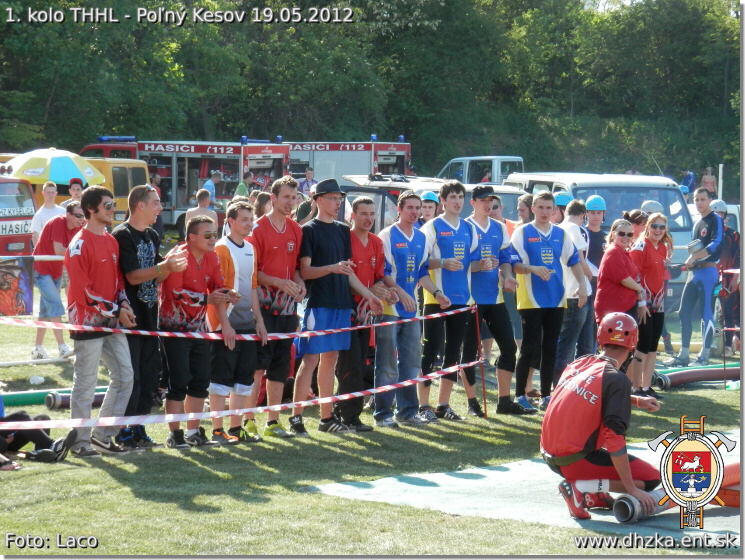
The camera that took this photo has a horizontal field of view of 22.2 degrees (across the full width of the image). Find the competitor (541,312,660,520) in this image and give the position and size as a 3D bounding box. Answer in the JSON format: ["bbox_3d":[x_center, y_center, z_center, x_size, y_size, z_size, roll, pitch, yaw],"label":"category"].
[{"bbox_3d":[1.274,0.747,10.590,0.720,1.090,0.600,-3,4,-42],"label":"competitor"}]

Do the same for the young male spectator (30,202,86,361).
[{"bbox_3d":[-3.193,0.010,19.400,0.620,1.600,0.500,2,3,37],"label":"young male spectator"}]

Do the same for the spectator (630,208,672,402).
[{"bbox_3d":[2.435,0.213,16.469,0.450,1.592,0.350,-1,4,-28],"label":"spectator"}]

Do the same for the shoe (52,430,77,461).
[{"bbox_3d":[-2.036,1.096,12.550,0.120,0.280,0.105,27,1,31],"label":"shoe"}]

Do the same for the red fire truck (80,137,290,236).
[{"bbox_3d":[-5.598,-2.482,51.867,6.800,2.850,2.150,3,5,34],"label":"red fire truck"}]

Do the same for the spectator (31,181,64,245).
[{"bbox_3d":[-3.461,-0.196,20.358,0.450,1.721,0.300,0,4,-8],"label":"spectator"}]

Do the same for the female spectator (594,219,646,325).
[{"bbox_3d":[2.109,0.248,16.252,0.430,1.542,0.480,3,4,25],"label":"female spectator"}]

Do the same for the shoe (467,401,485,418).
[{"bbox_3d":[0.825,1.028,15.100,0.110,0.120,0.290,0,2,-19],"label":"shoe"}]

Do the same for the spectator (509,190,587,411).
[{"bbox_3d":[1.415,0.154,15.502,0.600,1.770,0.420,-1,3,-10],"label":"spectator"}]

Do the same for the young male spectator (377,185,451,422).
[{"bbox_3d":[0.304,0.216,14.400,0.530,1.780,0.440,-1,2,-36],"label":"young male spectator"}]

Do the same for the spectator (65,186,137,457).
[{"bbox_3d":[-1.872,0.268,13.073,0.450,1.818,0.500,4,5,38],"label":"spectator"}]

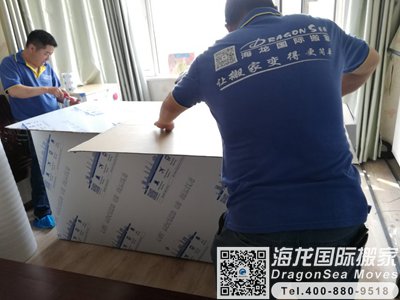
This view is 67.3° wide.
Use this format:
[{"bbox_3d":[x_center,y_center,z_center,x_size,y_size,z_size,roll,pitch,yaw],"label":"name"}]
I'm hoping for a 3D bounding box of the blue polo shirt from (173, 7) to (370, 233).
[{"bbox_3d":[0.268,-0.117,1.107,0.680,0.720,0.380,-7,-2,14],"label":"blue polo shirt"}]

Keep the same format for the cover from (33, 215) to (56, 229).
[{"bbox_3d":[-1.346,0.623,2.634,0.270,0.105,0.110,0,18,19],"label":"cover"}]

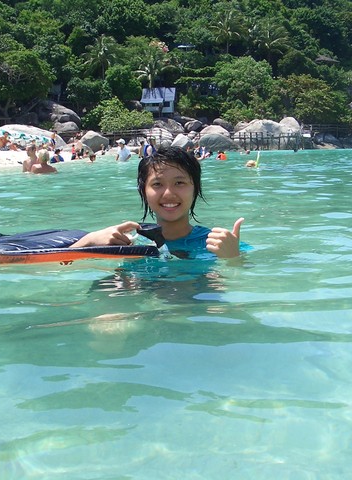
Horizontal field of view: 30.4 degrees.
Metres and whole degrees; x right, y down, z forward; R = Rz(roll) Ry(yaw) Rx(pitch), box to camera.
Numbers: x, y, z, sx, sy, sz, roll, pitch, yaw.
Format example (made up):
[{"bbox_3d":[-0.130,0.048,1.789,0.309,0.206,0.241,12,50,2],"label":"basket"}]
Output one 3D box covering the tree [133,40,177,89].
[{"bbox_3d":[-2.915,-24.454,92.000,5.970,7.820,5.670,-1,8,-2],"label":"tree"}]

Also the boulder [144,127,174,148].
[{"bbox_3d":[-1.677,-9.869,62.000,3.070,1.920,2.600,-1,8,0],"label":"boulder"}]

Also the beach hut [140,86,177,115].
[{"bbox_3d":[-2.272,-18.108,84.000,4.600,3.700,4.400,1,8,10],"label":"beach hut"}]

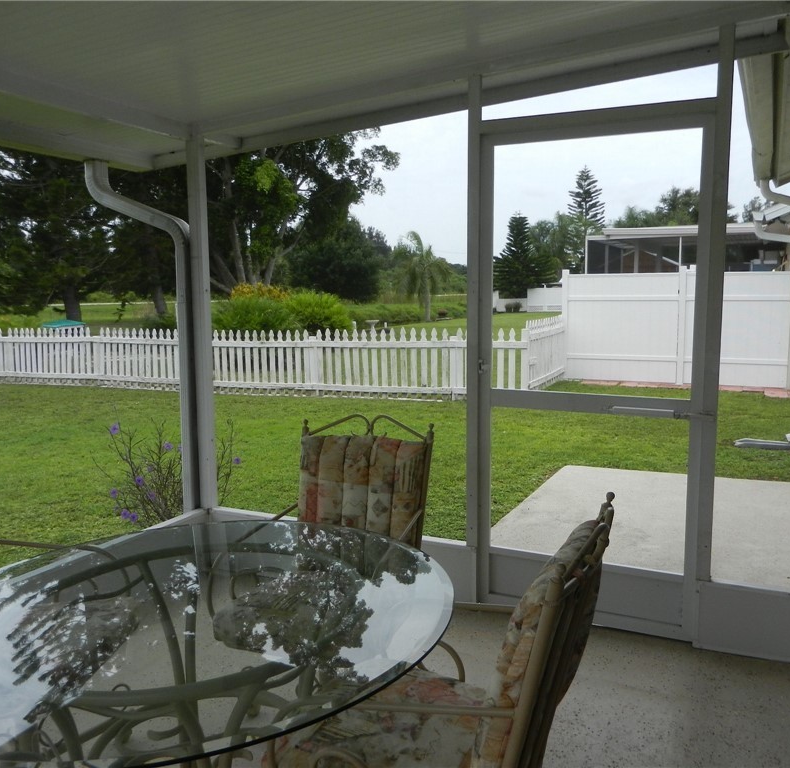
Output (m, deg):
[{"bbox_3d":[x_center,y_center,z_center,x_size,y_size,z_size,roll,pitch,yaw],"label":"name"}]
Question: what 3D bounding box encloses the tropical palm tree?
[{"bbox_3d":[1.597,-5.800,40.097,3.300,4.950,3.300,0,7,0],"label":"tropical palm tree"}]

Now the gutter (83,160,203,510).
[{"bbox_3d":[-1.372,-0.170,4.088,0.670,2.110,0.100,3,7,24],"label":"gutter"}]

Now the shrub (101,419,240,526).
[{"bbox_3d":[-1.335,0.586,4.550,0.800,0.700,0.700,0,7,0],"label":"shrub"}]

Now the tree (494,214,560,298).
[{"bbox_3d":[11.028,-10.568,64.210,6.700,8.600,6.700,0,7,0],"label":"tree"}]

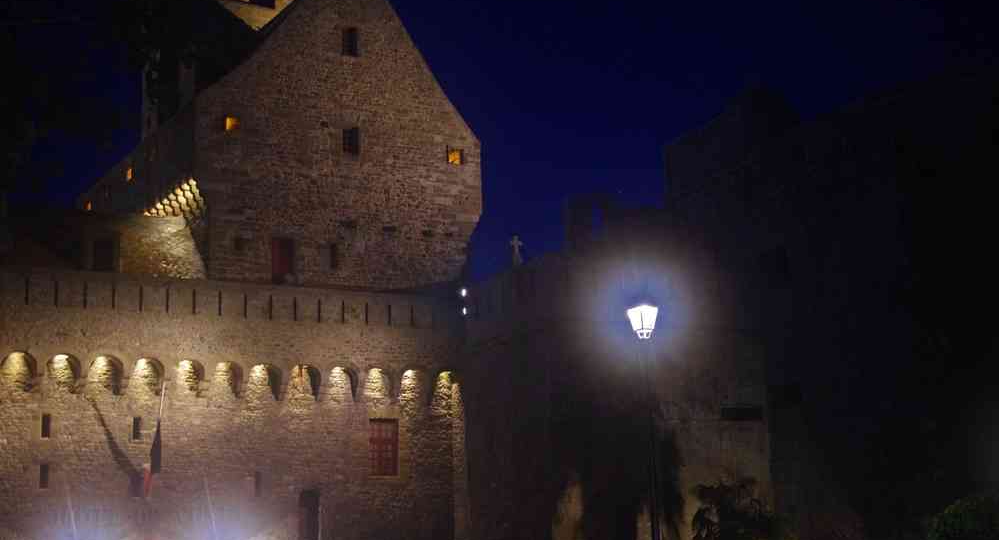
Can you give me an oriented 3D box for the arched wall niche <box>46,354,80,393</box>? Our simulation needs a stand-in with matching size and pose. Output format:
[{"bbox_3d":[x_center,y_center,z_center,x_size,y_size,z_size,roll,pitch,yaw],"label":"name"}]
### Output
[{"bbox_3d":[-14.223,3.381,41.642,0.920,1.203,0.500,5,-16,-26],"label":"arched wall niche"}]

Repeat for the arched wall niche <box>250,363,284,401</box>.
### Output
[{"bbox_3d":[-8.183,3.940,44.647,0.983,1.215,0.500,5,-16,-26],"label":"arched wall niche"}]

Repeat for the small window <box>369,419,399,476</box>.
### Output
[{"bbox_3d":[-4.048,6.194,44.529,1.000,1.903,0.250,5,-15,-24],"label":"small window"}]

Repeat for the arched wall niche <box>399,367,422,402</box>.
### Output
[{"bbox_3d":[-3.150,4.088,45.141,0.682,1.174,0.550,5,-15,-24],"label":"arched wall niche"}]

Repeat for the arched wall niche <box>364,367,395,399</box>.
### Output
[{"bbox_3d":[-4.203,3.977,44.680,0.908,1.011,0.550,5,-15,-24],"label":"arched wall niche"}]

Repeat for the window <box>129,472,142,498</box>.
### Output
[{"bbox_3d":[-11.640,6.860,40.816,0.367,0.800,0.250,5,-15,-24],"label":"window"}]

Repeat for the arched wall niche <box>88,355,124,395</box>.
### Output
[{"bbox_3d":[-12.599,3.387,40.923,0.990,1.168,0.550,5,-15,-24],"label":"arched wall niche"}]

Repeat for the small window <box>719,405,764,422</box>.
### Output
[{"bbox_3d":[7.250,4.283,38.080,1.239,0.347,0.400,-6,-14,14],"label":"small window"}]

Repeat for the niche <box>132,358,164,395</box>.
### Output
[{"bbox_3d":[-11.401,3.464,41.461,0.886,1.124,0.550,5,-15,-24],"label":"niche"}]

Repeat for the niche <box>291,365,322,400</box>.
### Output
[{"bbox_3d":[-6.853,3.999,45.325,0.959,1.154,0.500,5,-16,-26],"label":"niche"}]

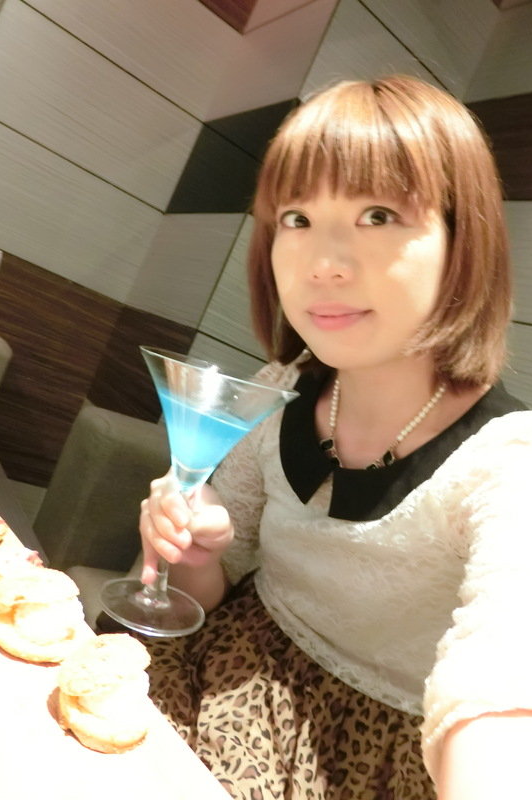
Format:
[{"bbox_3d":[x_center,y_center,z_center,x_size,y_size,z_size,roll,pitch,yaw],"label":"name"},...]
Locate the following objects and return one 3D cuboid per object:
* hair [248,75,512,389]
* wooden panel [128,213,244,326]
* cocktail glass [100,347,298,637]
[{"bbox_3d":[0.098,-0.139,0.495,0.210,0.250,0.215,0,10,23],"label":"hair"},{"bbox_3d":[-0.194,-0.299,1.274,0.020,0.243,0.398,22,2,-37],"label":"wooden panel"},{"bbox_3d":[-0.057,0.065,0.415,0.116,0.180,0.116,17,5,0],"label":"cocktail glass"}]

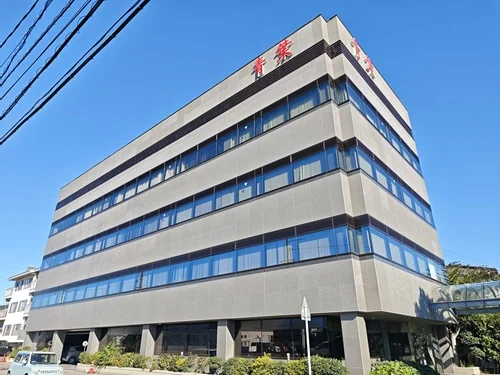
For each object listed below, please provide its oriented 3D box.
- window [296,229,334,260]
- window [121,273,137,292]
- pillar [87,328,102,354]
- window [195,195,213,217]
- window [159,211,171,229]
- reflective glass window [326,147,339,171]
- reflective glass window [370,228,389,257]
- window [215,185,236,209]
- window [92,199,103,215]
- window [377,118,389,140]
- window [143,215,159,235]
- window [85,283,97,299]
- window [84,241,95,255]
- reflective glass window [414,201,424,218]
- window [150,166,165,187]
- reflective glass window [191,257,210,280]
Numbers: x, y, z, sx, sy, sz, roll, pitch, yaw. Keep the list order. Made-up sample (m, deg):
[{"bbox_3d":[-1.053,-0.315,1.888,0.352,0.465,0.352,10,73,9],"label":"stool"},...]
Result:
[{"bbox_3d":[2.696,2.388,13.631,1.727,1.105,0.100,-20,-32,37],"label":"window"},{"bbox_3d":[-8.141,6.445,22.292,1.748,1.038,0.100,-21,-32,37],"label":"window"},{"bbox_3d":[-11.057,11.276,23.620,0.588,2.415,0.564,-20,-32,37],"label":"pillar"},{"bbox_3d":[-2.871,1.190,21.076,1.778,1.118,0.120,-21,-32,37],"label":"window"},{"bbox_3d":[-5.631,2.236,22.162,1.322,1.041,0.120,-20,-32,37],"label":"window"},{"bbox_3d":[3.927,-1.326,15.638,0.699,1.118,0.120,-21,-32,37],"label":"reflective glass window"},{"bbox_3d":[5.278,2.289,13.420,0.100,1.105,1.739,-20,-32,37],"label":"reflective glass window"},{"bbox_3d":[-1.397,0.626,18.781,1.790,1.140,0.120,-20,-32,37],"label":"window"},{"bbox_3d":[-13.889,2.003,30.368,1.790,1.140,0.120,-20,-32,37],"label":"window"},{"bbox_3d":[7.511,-3.240,18.755,0.100,1.116,1.246,-20,-32,37],"label":"window"},{"bbox_3d":[-7.368,2.844,24.678,1.905,1.156,0.120,-21,-32,37],"label":"window"},{"bbox_3d":[-12.485,8.170,26.178,1.790,1.140,0.120,-20,-32,37],"label":"window"},{"bbox_3d":[-13.880,5.286,28.860,1.790,1.140,0.120,-20,-32,37],"label":"window"},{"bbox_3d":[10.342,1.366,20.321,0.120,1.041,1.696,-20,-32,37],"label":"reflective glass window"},{"bbox_3d":[-6.806,-0.659,24.319,1.716,1.116,0.100,-20,-32,37],"label":"window"},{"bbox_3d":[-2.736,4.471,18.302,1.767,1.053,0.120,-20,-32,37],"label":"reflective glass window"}]

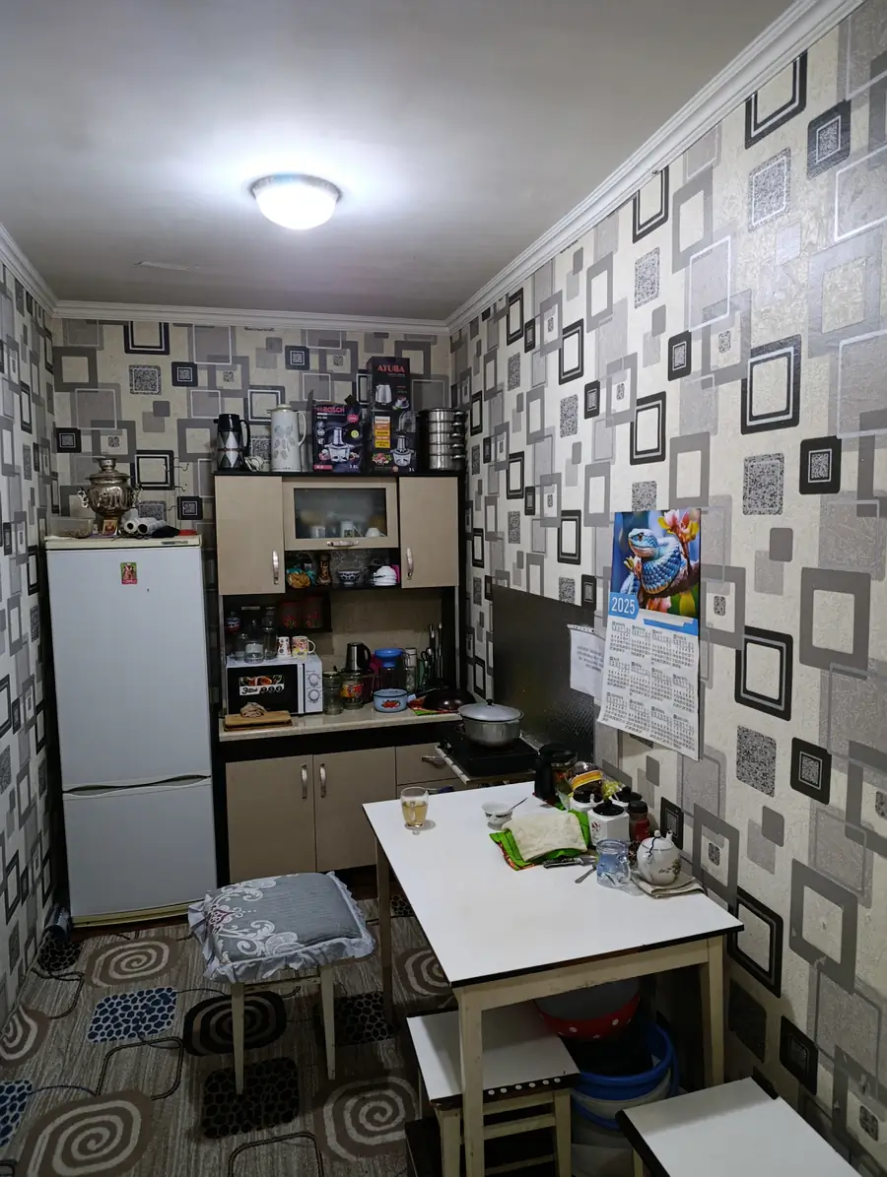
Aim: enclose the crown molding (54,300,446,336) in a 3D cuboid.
[{"bbox_3d":[-0.914,-1.382,3.994,1.980,0.070,0.050,-2,5,-15],"label":"crown molding"}]

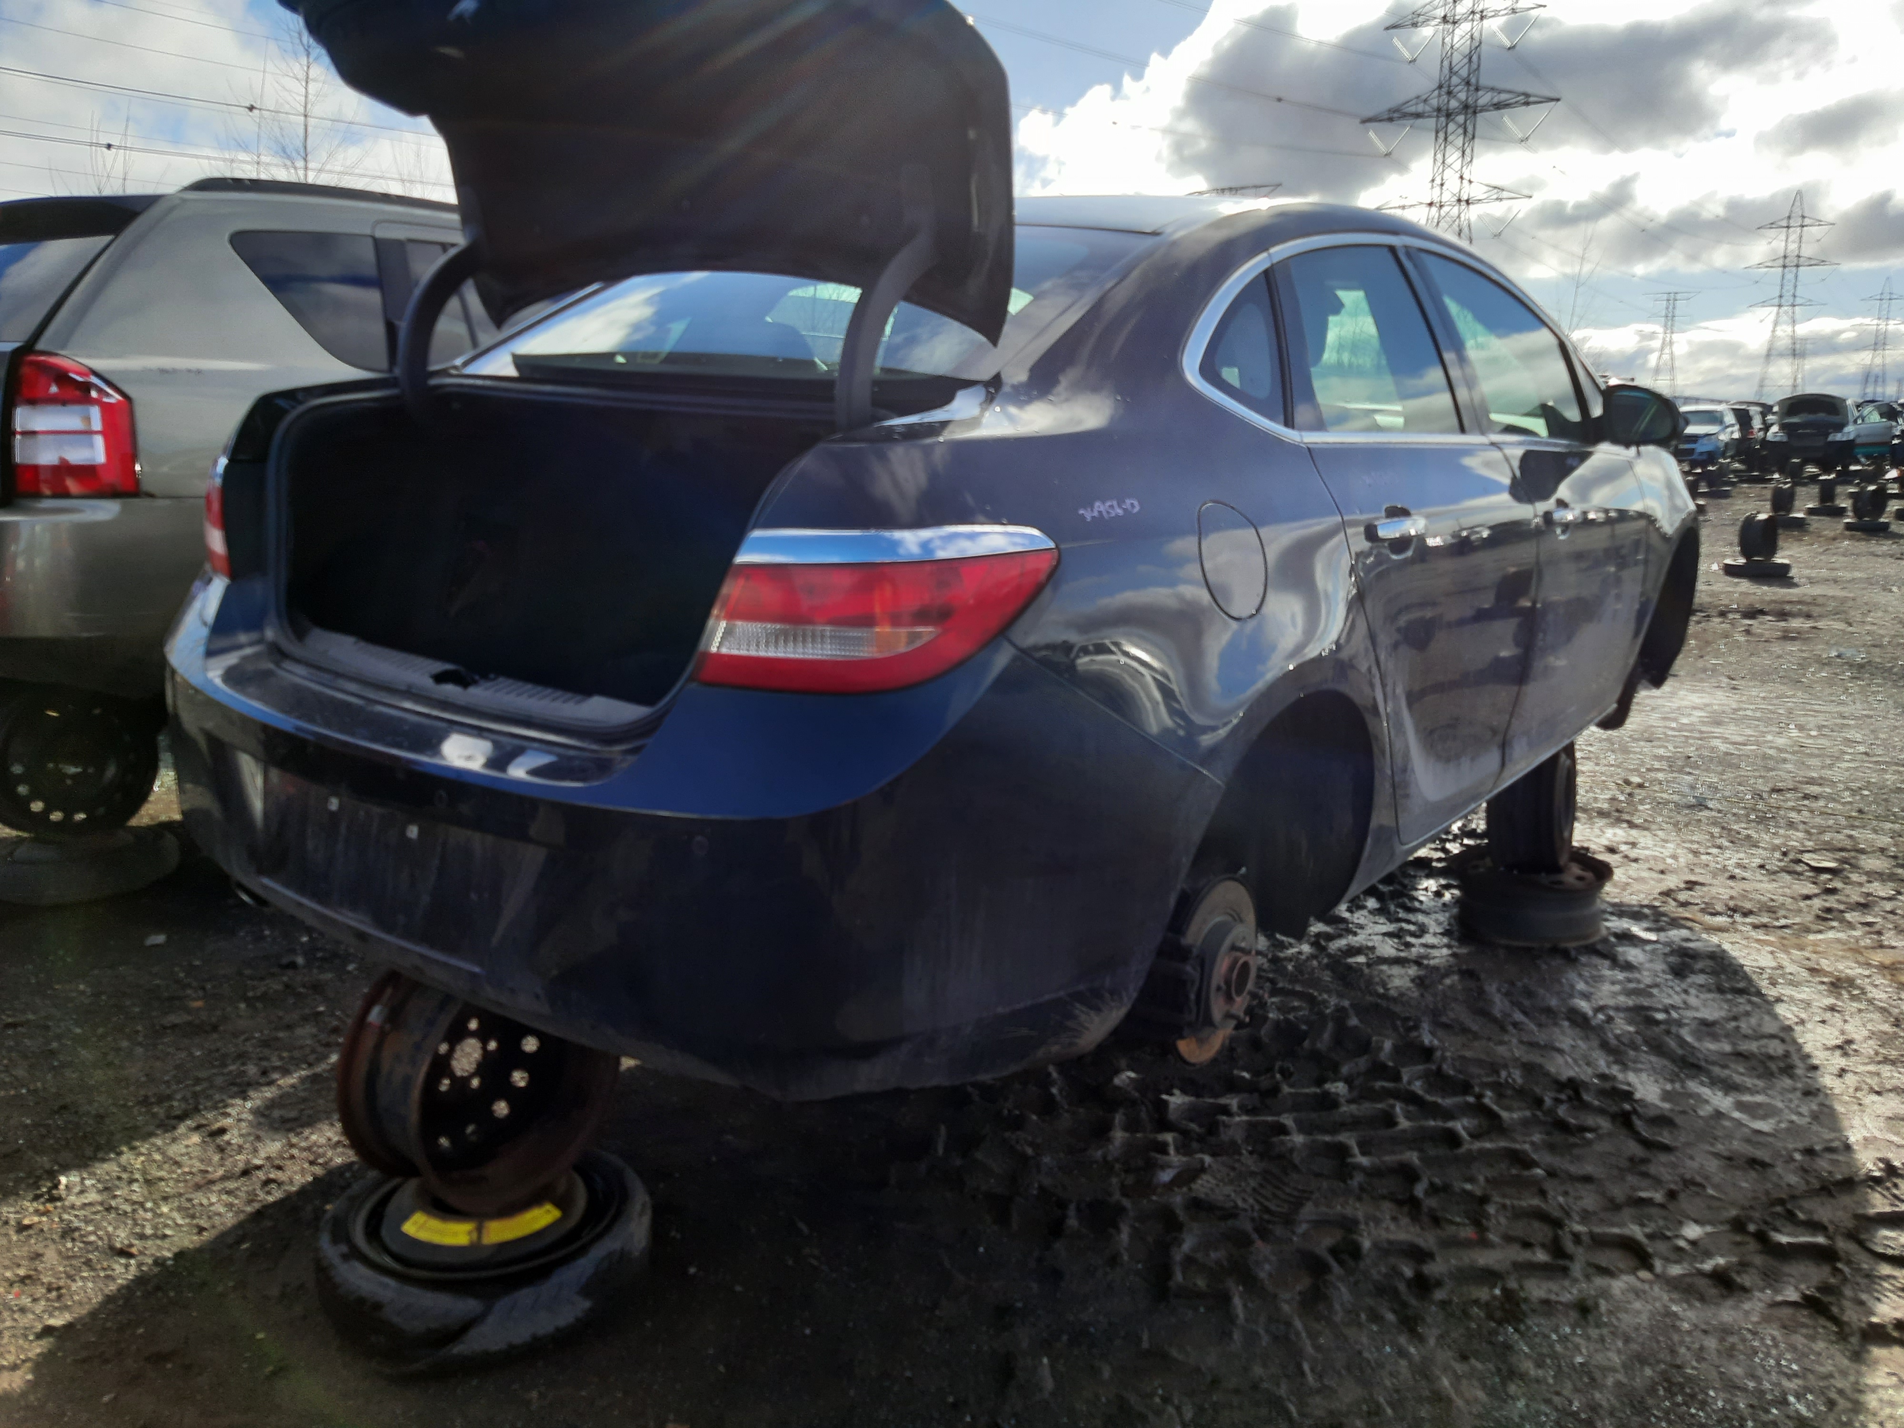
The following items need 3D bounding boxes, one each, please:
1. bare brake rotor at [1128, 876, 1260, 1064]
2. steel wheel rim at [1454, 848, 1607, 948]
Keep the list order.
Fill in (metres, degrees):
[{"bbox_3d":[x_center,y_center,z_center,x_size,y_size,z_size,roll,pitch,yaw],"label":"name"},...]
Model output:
[{"bbox_3d":[0.428,0.430,2.362,0.150,0.295,0.310,12,19,35],"label":"bare brake rotor"},{"bbox_3d":[1.757,0.550,4.338,0.430,0.178,0.430,0,11,0],"label":"steel wheel rim"}]

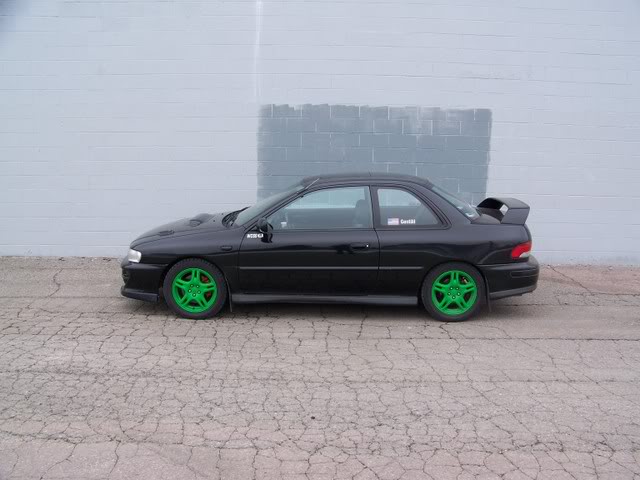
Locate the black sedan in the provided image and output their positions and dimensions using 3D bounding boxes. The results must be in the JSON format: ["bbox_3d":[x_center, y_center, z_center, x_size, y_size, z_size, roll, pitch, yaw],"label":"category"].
[{"bbox_3d":[0.110,-0.010,7.170,4.350,1.410,1.720,0,9,-1],"label":"black sedan"}]

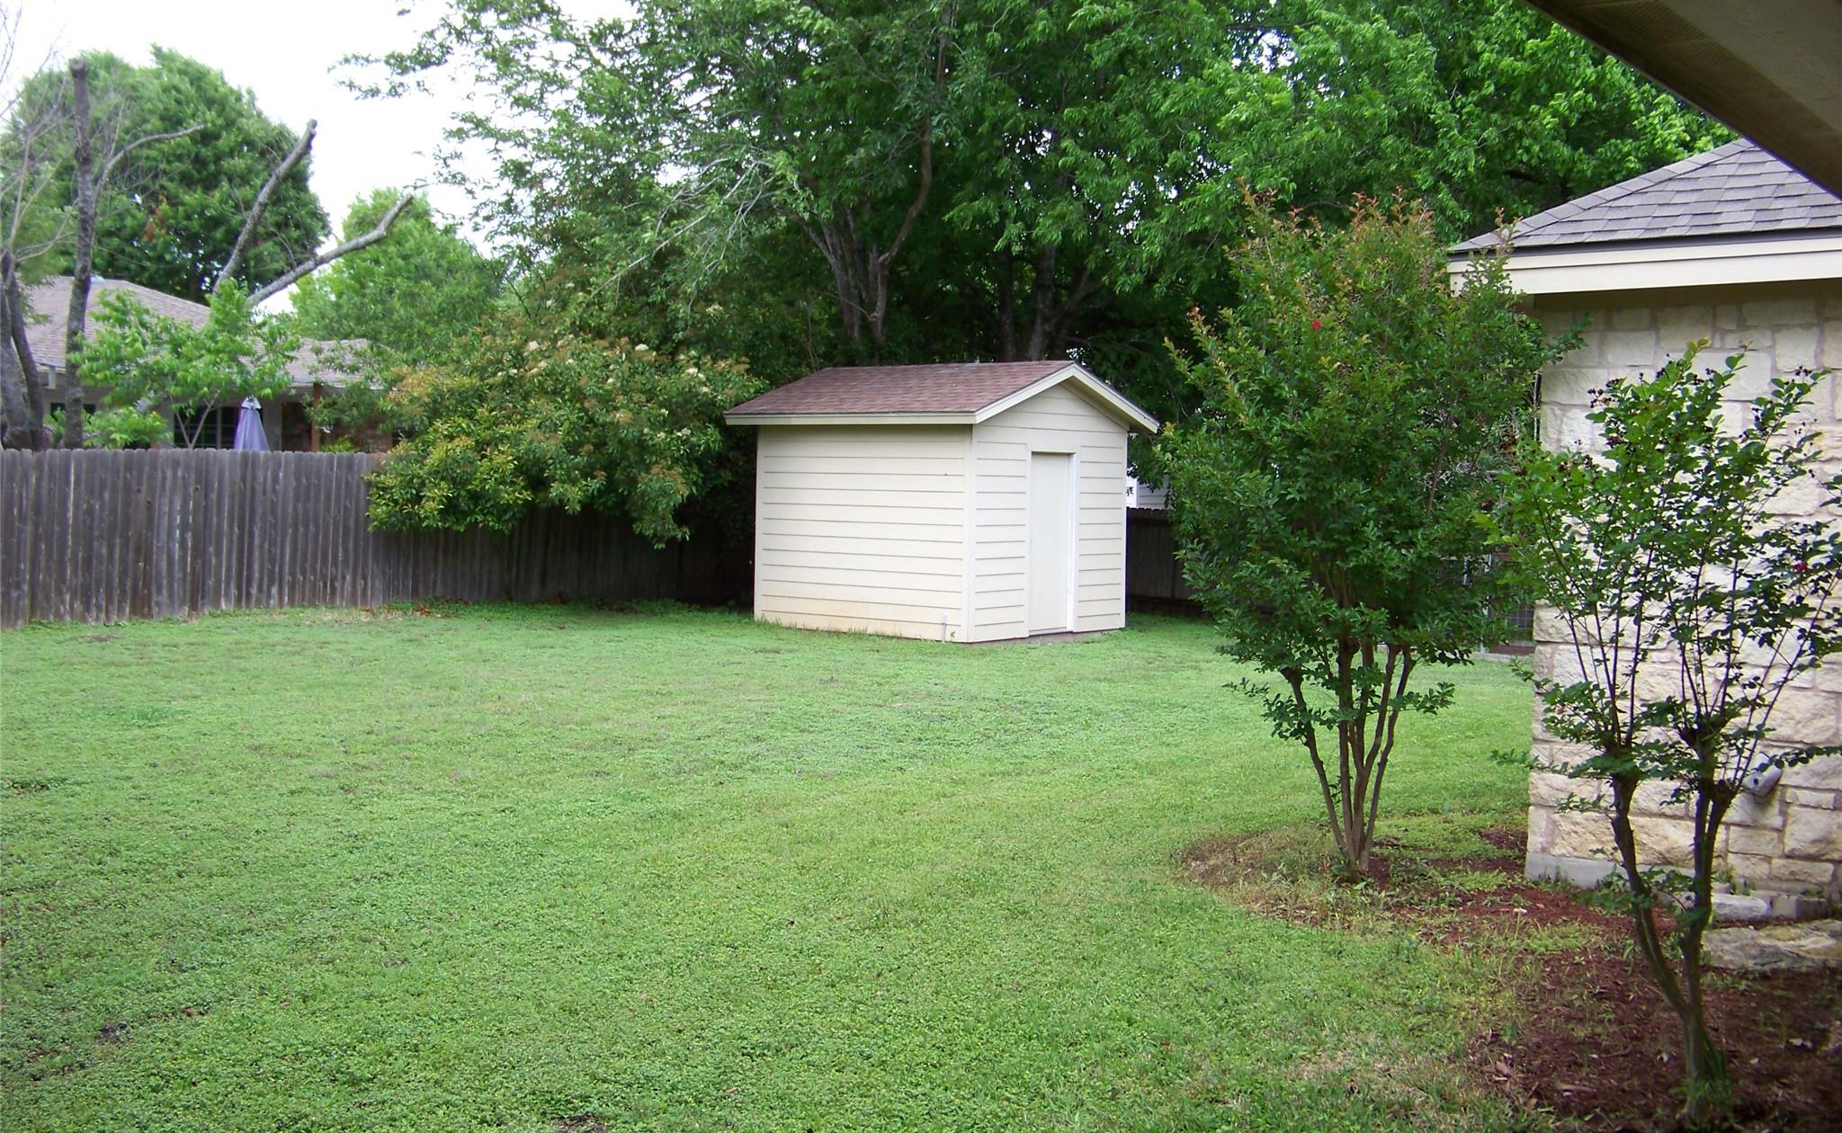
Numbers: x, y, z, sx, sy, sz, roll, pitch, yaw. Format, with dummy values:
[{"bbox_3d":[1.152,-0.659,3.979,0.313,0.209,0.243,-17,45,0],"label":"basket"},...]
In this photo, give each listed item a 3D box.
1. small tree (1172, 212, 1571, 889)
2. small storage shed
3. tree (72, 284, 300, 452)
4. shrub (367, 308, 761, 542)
[{"bbox_3d":[1.865,-0.126,8.112,1.683,2.840,1.632,2,3,13],"label":"small tree"},{"bbox_3d":[0.266,-0.812,22.086,3.520,3.000,3.590,3,3,38],"label":"small storage shed"},{"bbox_3d":[-9.366,-1.655,24.522,2.704,3.868,2.433,0,3,-21],"label":"tree"},{"bbox_3d":[-4.638,-1.595,25.128,5.088,3.564,3.900,1,3,-11],"label":"shrub"}]

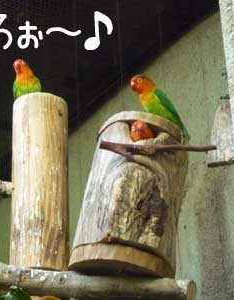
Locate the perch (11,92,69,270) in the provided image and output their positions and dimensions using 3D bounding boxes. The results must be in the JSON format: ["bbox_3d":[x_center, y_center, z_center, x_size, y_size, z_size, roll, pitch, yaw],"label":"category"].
[{"bbox_3d":[-0.133,0.055,1.730,0.095,0.295,0.095,0,-18,0],"label":"perch"}]

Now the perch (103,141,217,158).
[{"bbox_3d":[0.066,-0.001,1.568,0.186,0.025,0.030,0,-18,0],"label":"perch"}]

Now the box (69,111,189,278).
[{"bbox_3d":[0.023,0.074,1.620,0.163,0.226,0.163,9,-22,3],"label":"box"}]

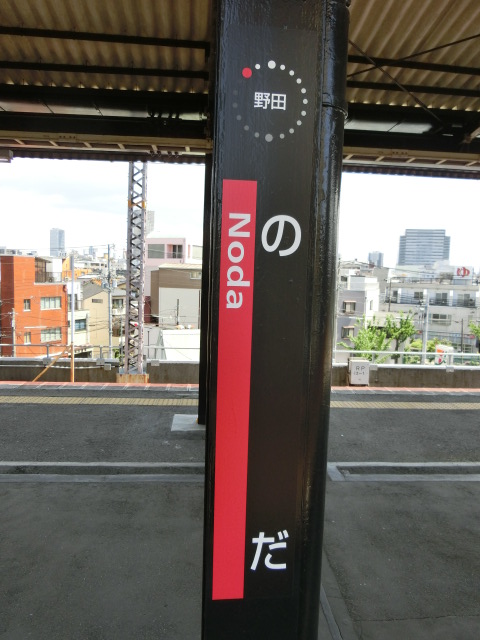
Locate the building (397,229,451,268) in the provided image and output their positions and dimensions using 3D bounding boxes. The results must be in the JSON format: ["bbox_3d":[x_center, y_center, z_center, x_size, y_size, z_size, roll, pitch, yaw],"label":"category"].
[{"bbox_3d":[212.359,-60.682,542.596,54.000,90.300,27.000,2,3,7],"label":"building"}]

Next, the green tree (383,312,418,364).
[{"bbox_3d":[13.341,3.019,39.210,2.700,7.320,2.600,3,3,15],"label":"green tree"}]

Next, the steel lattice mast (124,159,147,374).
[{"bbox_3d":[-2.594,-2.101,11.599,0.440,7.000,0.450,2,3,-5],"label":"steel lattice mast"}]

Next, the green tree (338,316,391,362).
[{"bbox_3d":[9.315,3.254,35.203,3.700,7.050,3.600,2,3,10],"label":"green tree"}]

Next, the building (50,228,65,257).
[{"bbox_3d":[-456.527,-148.821,1154.399,25.000,153.040,25.000,2,3,11],"label":"building"}]

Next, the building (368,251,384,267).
[{"bbox_3d":[251.853,-88.902,859.923,19.000,74.630,17.000,6,6,41],"label":"building"}]

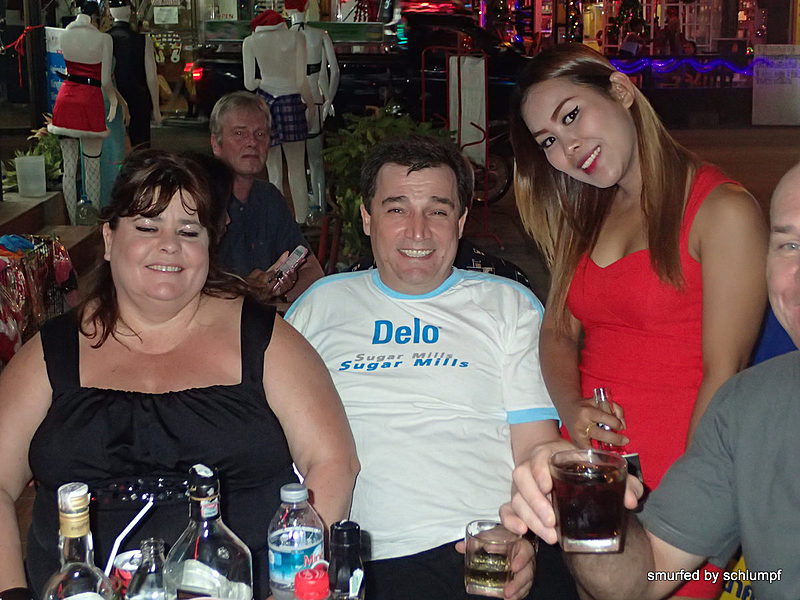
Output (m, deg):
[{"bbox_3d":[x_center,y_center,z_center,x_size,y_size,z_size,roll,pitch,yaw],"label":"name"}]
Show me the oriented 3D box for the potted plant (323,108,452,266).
[{"bbox_3d":[-0.053,-0.478,6.600,0.700,0.970,0.680,0,11,0],"label":"potted plant"}]

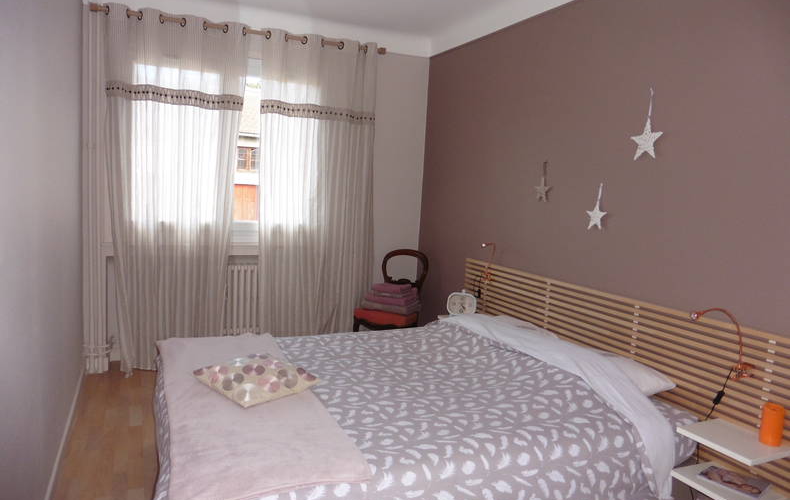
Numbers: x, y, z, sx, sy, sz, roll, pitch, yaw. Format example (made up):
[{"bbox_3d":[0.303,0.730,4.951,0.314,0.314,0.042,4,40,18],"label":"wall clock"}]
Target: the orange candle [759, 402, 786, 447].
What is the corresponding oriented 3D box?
[{"bbox_3d":[1.397,0.645,2.026,0.068,0.138,0.068,0,7,-25],"label":"orange candle"}]

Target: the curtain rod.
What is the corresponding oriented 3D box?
[{"bbox_3d":[-0.996,-1.548,3.888,2.050,0.055,0.070,0,7,-23],"label":"curtain rod"}]

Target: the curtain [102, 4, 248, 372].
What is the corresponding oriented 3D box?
[{"bbox_3d":[-1.504,-0.364,3.791,0.900,2.420,0.160,0,7,-23],"label":"curtain"}]

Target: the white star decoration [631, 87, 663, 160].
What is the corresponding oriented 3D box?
[{"bbox_3d":[1.195,-0.597,2.600,0.030,0.335,0.180,0,7,-25],"label":"white star decoration"}]

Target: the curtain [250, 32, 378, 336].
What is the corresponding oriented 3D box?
[{"bbox_3d":[-0.603,-0.370,4.184,0.920,2.430,0.160,0,7,-23],"label":"curtain"}]

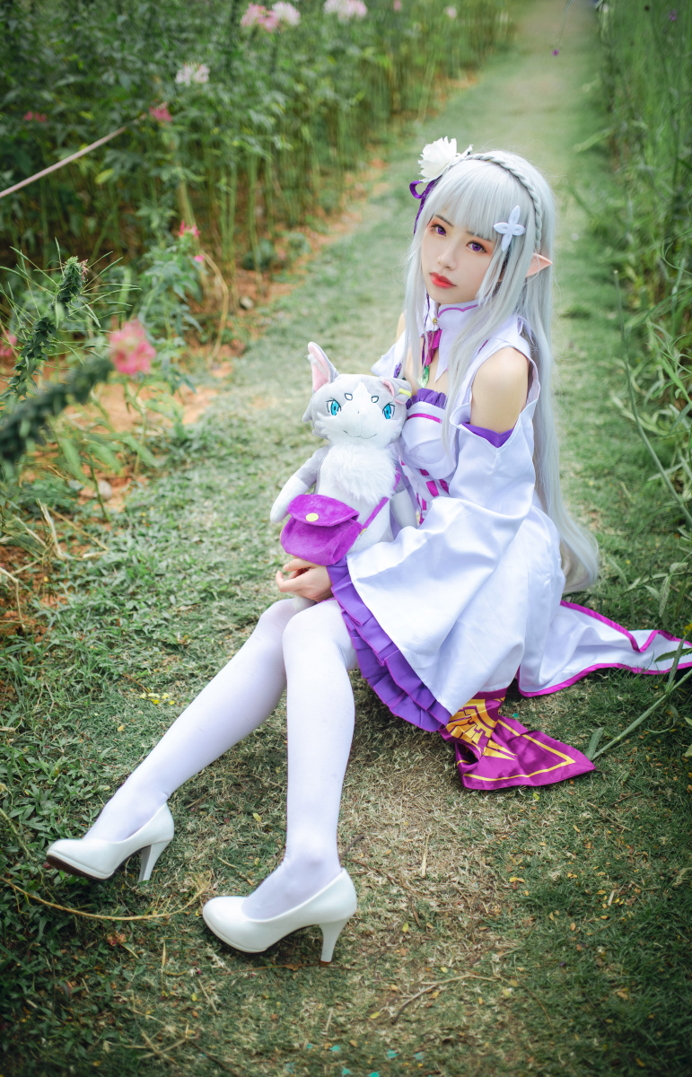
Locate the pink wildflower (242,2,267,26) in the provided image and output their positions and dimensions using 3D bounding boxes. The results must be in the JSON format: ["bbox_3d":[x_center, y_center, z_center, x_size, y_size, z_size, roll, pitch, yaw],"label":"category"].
[{"bbox_3d":[-0.358,-2.054,4.100,0.100,0.090,0.100,-2,31,-4],"label":"pink wildflower"}]

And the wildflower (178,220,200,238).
[{"bbox_3d":[-0.447,-0.886,3.000,0.062,0.055,0.062,-4,31,-7],"label":"wildflower"}]

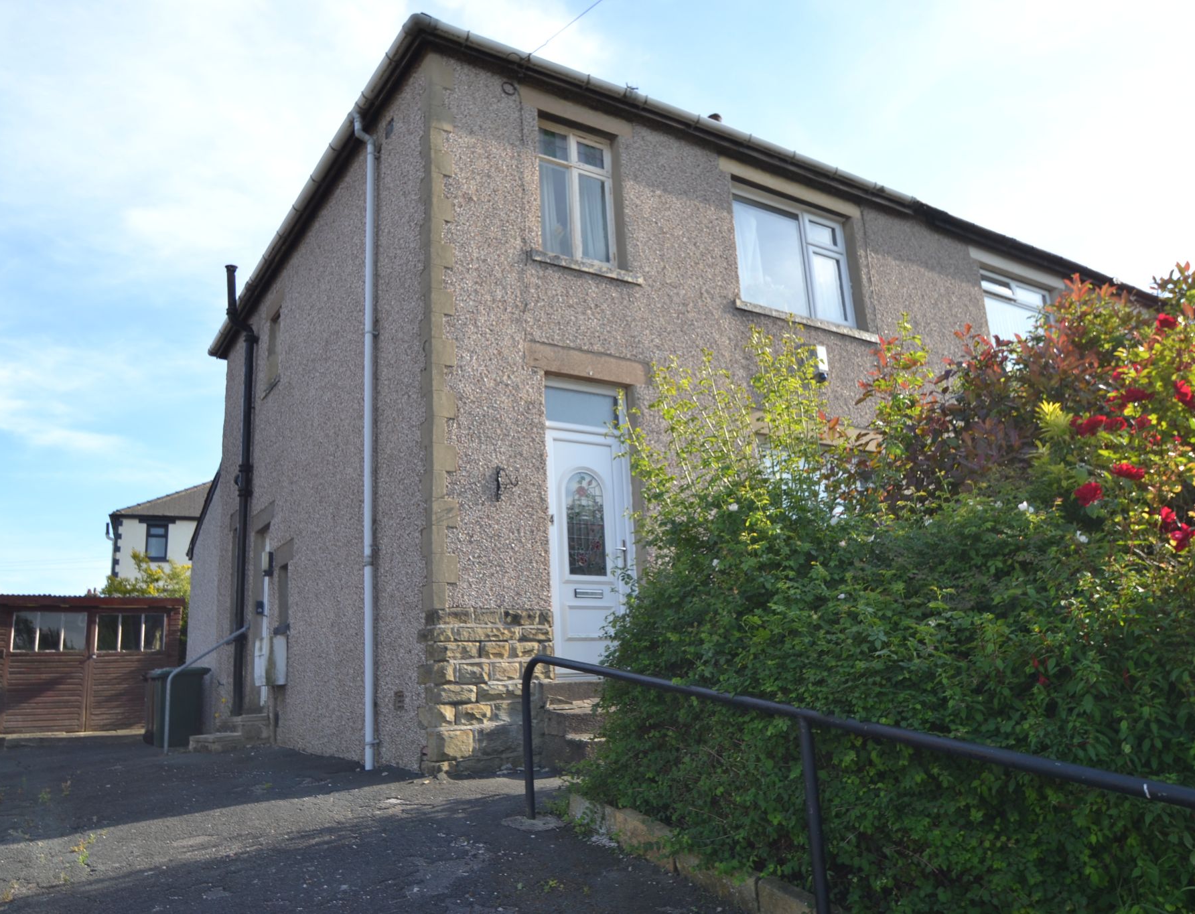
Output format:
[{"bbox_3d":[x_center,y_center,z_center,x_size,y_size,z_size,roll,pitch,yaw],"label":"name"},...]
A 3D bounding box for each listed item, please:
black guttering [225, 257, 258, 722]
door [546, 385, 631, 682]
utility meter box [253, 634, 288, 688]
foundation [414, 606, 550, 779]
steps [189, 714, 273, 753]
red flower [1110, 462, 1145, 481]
[{"bbox_3d":[-4.636,0.308,11.661,0.500,5.870,0.160,6,-17,-33],"label":"black guttering"},{"bbox_3d":[-0.047,0.577,7.751,0.860,2.520,0.090,6,-17,-33],"label":"door"},{"bbox_3d":[-3.534,2.211,9.923,0.202,0.545,0.500,6,-17,-33],"label":"utility meter box"},{"bbox_3d":[-0.840,1.748,6.888,1.040,1.150,0.300,6,-17,-33],"label":"foundation"},{"bbox_3d":[-4.224,3.147,10.454,0.620,0.360,1.180,6,-17,-33],"label":"steps"},{"bbox_3d":[1.682,0.046,2.900,0.105,0.060,0.095,-11,-16,30],"label":"red flower"}]

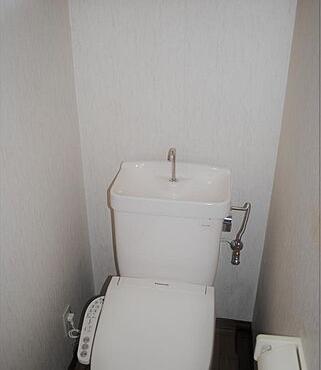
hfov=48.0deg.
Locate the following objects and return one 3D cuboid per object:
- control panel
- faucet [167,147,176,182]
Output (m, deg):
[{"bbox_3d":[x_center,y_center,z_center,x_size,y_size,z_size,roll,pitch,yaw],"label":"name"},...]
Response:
[{"bbox_3d":[-0.241,0.496,1.264,0.070,0.050,0.265,2,32,3],"label":"control panel"},{"bbox_3d":[0.042,-0.069,1.335,0.024,0.140,0.060,7,26,15],"label":"faucet"}]

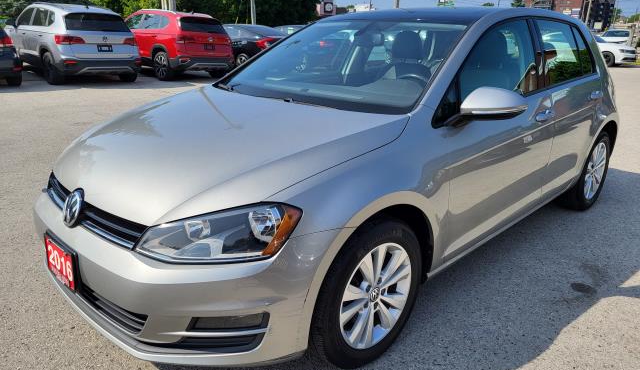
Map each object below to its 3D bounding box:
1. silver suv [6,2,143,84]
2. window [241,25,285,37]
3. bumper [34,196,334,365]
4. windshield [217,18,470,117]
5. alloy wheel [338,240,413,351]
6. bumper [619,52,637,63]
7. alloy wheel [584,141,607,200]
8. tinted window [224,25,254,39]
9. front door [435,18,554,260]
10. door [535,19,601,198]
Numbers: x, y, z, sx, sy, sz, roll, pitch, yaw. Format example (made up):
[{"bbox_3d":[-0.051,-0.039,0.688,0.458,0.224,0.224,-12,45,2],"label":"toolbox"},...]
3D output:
[{"bbox_3d":[-6.186,-3.515,11.665,4.460,1.640,1.840,19,24,40],"label":"silver suv"},{"bbox_3d":[-1.646,-4.471,14.000,0.600,0.400,1.200,14,22,38],"label":"window"},{"bbox_3d":[-0.768,0.268,2.105,0.670,0.520,1.780,-16,23,-42],"label":"bumper"},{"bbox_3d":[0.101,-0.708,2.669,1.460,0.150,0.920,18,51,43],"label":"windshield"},{"bbox_3d":[0.175,0.421,1.960,0.440,0.440,0.170,-16,24,-42],"label":"alloy wheel"},{"bbox_3d":[14.012,-5.800,21.869,1.700,0.480,0.420,-15,23,-41],"label":"bumper"},{"bbox_3d":[2.067,-0.115,3.730,0.440,0.440,0.180,-16,23,-42],"label":"alloy wheel"},{"bbox_3d":[-2.506,-4.717,14.870,1.500,0.450,0.200,17,24,41],"label":"tinted window"},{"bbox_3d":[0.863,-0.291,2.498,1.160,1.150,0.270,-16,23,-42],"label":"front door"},{"bbox_3d":[1.581,-0.513,3.118,1.000,1.080,0.260,-16,24,-42],"label":"door"}]

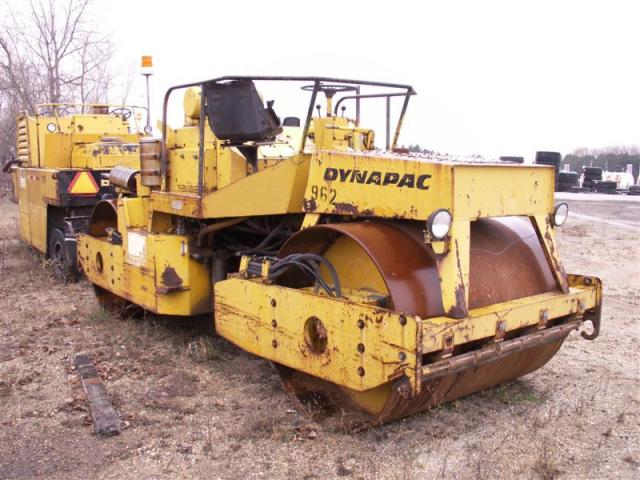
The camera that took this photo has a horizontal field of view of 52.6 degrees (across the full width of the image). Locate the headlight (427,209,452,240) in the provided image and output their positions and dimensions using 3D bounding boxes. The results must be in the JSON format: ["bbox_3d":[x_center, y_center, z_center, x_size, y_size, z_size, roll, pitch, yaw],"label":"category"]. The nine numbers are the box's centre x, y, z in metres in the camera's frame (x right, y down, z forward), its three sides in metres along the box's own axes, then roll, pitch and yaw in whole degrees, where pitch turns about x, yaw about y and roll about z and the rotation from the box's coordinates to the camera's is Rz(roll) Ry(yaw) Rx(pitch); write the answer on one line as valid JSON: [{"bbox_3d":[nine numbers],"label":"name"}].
[{"bbox_3d":[0.642,-0.083,3.550,0.165,0.170,0.100,-4,8,-39],"label":"headlight"}]

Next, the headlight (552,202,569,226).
[{"bbox_3d":[1.589,-0.169,4.310,0.165,0.170,0.100,-4,8,-39],"label":"headlight"}]

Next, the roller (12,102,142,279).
[{"bbox_3d":[-4.230,-0.930,11.400,1.650,2.550,4.500,-3,7,-33],"label":"roller"}]

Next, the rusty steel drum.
[{"bbox_3d":[0.696,0.494,4.491,1.710,1.267,1.267,-4,8,-39],"label":"rusty steel drum"}]

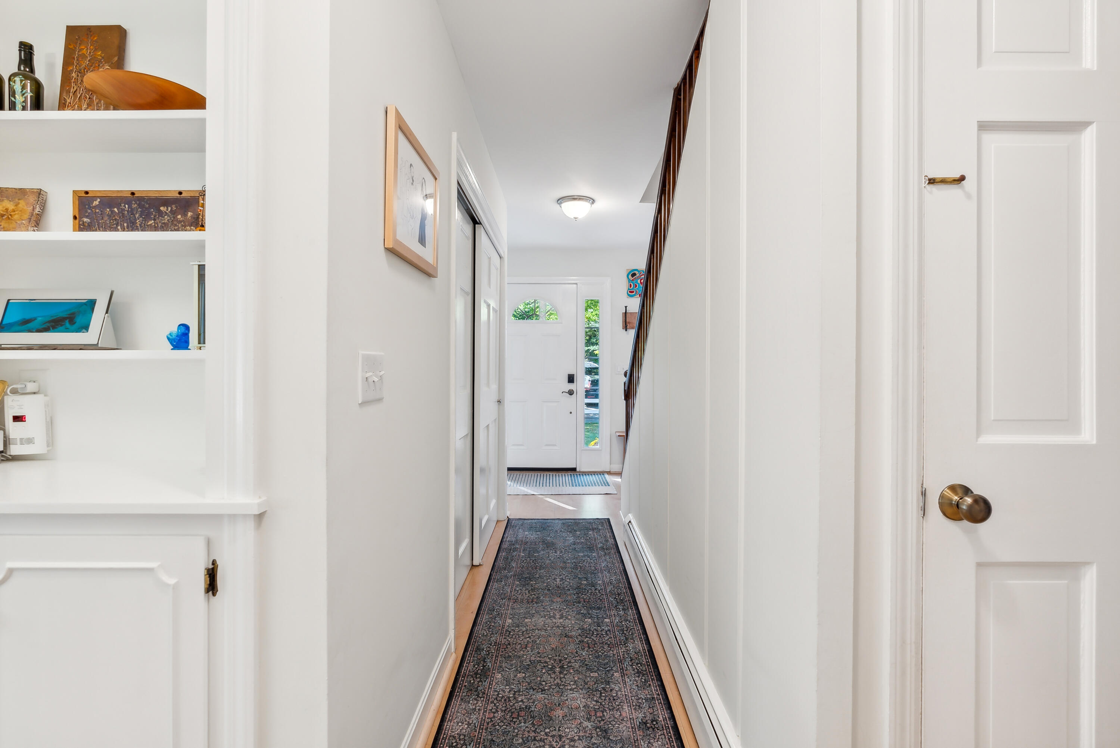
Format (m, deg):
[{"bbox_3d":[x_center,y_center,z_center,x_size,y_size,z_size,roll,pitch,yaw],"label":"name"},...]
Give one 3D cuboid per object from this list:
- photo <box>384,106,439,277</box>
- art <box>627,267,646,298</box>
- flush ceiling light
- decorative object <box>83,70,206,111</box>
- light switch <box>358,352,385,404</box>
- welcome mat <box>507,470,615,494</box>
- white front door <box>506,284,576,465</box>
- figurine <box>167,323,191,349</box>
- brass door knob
[{"bbox_3d":[-0.424,-0.501,1.565,0.025,0.360,0.490,0,1,0],"label":"photo"},{"bbox_3d":[0.855,-0.983,5.770,0.250,0.315,0.020,0,1,0],"label":"art"},{"bbox_3d":[0.128,-1.280,4.170,0.300,0.155,0.300,0,1,0],"label":"flush ceiling light"},{"bbox_3d":[-0.970,-0.645,1.275,0.310,0.105,0.160,0,1,-12],"label":"decorative object"},{"bbox_3d":[-0.428,0.007,1.232,0.017,0.114,0.160,0,1,0],"label":"light switch"},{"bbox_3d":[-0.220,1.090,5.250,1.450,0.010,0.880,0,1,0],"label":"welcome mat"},{"bbox_3d":[-0.258,0.027,5.800,0.914,2.030,0.045,0,1,0],"label":"white front door"},{"bbox_3d":[-0.906,-0.087,1.260,0.054,0.063,0.045,0,1,14],"label":"figurine"},{"bbox_3d":[0.720,0.233,0.930,0.067,0.067,0.068,0,1,0],"label":"brass door knob"}]

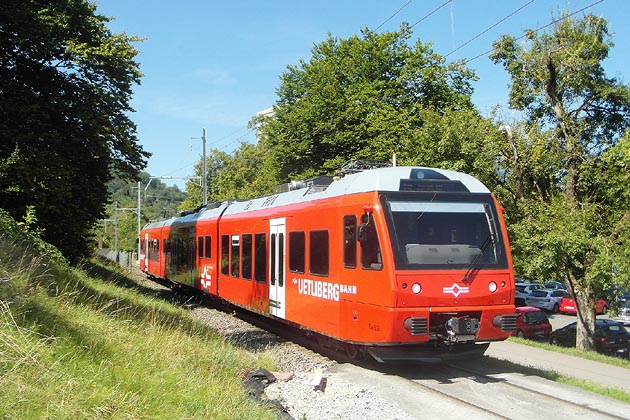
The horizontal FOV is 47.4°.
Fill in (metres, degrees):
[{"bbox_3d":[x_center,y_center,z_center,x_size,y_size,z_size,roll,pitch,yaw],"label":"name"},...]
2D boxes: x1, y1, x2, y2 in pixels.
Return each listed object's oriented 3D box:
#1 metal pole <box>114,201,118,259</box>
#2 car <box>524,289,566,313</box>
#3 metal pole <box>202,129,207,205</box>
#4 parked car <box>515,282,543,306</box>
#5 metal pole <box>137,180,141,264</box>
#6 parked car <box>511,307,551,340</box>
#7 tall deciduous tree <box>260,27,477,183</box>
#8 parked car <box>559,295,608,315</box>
[{"bbox_3d":[-34.206,3.485,124.000,0.200,9.700,0.200,1,-3,-19],"label":"metal pole"},{"bbox_3d":[15.618,5.614,46.300,4.650,1.480,1.830,2,-4,-45],"label":"car"},{"bbox_3d":[-7.513,-0.435,49.000,0.200,10.250,0.200,1,-3,-19],"label":"metal pole"},{"bbox_3d":[15.046,5.679,49.400,4.500,1.660,1.830,2,-4,-45],"label":"parked car"},{"bbox_3d":[-21.552,1.590,88.000,0.200,9.900,0.200,1,-3,-19],"label":"metal pole"},{"bbox_3d":[9.246,5.100,33.000,1.600,1.400,3.750,0,-3,-14],"label":"parked car"},{"bbox_3d":[3.230,-2.883,45.000,13.800,17.700,13.300,1,-3,-19],"label":"tall deciduous tree"},{"bbox_3d":[16.387,5.477,43.300,3.850,1.450,1.680,2,-4,-41],"label":"parked car"}]

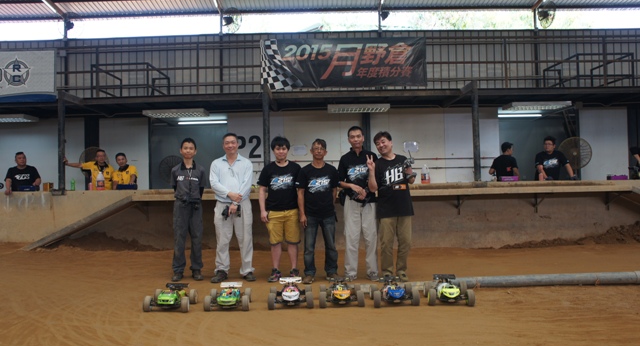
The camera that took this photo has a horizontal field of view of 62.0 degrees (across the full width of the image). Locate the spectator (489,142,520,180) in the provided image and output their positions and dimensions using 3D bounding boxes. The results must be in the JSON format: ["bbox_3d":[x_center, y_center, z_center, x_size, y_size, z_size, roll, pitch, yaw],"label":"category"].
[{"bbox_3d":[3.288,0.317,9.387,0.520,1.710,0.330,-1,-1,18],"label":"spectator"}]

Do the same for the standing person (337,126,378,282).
[{"bbox_3d":[0.456,0.364,6.310,0.490,1.820,0.380,-1,-1,2],"label":"standing person"}]

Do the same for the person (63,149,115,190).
[{"bbox_3d":[-4.090,0.429,9.500,0.880,1.700,0.400,-1,-1,-6],"label":"person"}]

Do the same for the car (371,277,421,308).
[{"bbox_3d":[0.712,1.142,5.090,0.425,0.200,0.520,-1,-1,0],"label":"car"}]

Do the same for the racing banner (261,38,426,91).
[{"bbox_3d":[0.432,-1.995,9.800,3.050,0.920,0.050,-1,-1,0],"label":"racing banner"}]

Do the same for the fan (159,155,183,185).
[{"bbox_3d":[-3.298,-0.061,12.000,0.620,0.620,0.320,-1,-1,-6],"label":"fan"}]

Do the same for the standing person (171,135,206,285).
[{"bbox_3d":[-1.550,0.419,6.288,0.430,1.650,0.290,-1,-1,-5],"label":"standing person"}]

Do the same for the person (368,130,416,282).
[{"bbox_3d":[0.835,0.399,6.270,0.570,1.740,0.420,-1,-1,5],"label":"person"}]

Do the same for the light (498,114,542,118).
[{"bbox_3d":[4.486,-1.293,12.200,1.200,0.080,0.100,-1,-1,0],"label":"light"}]

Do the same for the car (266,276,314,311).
[{"bbox_3d":[-0.272,1.128,5.000,0.410,0.205,0.520,-1,-1,-2],"label":"car"}]

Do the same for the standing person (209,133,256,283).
[{"bbox_3d":[-1.018,0.394,6.187,0.540,1.710,0.330,-1,-1,-5],"label":"standing person"}]

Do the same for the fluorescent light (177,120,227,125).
[{"bbox_3d":[-2.612,-1.132,12.000,1.200,0.070,0.080,-1,-1,0],"label":"fluorescent light"}]

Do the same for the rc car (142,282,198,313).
[{"bbox_3d":[-1.420,1.192,5.090,0.425,0.200,0.520,-1,-1,1],"label":"rc car"}]

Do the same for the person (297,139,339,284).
[{"bbox_3d":[-0.021,0.439,6.250,0.480,1.690,0.350,-1,-1,0],"label":"person"}]

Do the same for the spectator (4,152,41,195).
[{"bbox_3d":[-5.127,0.501,9.187,0.610,1.710,0.380,-1,-1,-7],"label":"spectator"}]

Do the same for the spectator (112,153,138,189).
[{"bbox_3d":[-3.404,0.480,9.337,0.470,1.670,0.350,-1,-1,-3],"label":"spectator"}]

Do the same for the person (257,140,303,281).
[{"bbox_3d":[-0.455,0.412,6.188,0.500,1.665,0.300,-1,-1,-3],"label":"person"}]

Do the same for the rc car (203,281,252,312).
[{"bbox_3d":[-0.867,1.179,5.090,0.425,0.200,0.520,-1,-1,-2],"label":"rc car"}]

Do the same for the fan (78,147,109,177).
[{"bbox_3d":[-4.607,-0.231,10.900,0.620,0.620,0.360,-1,2,-7],"label":"fan"}]

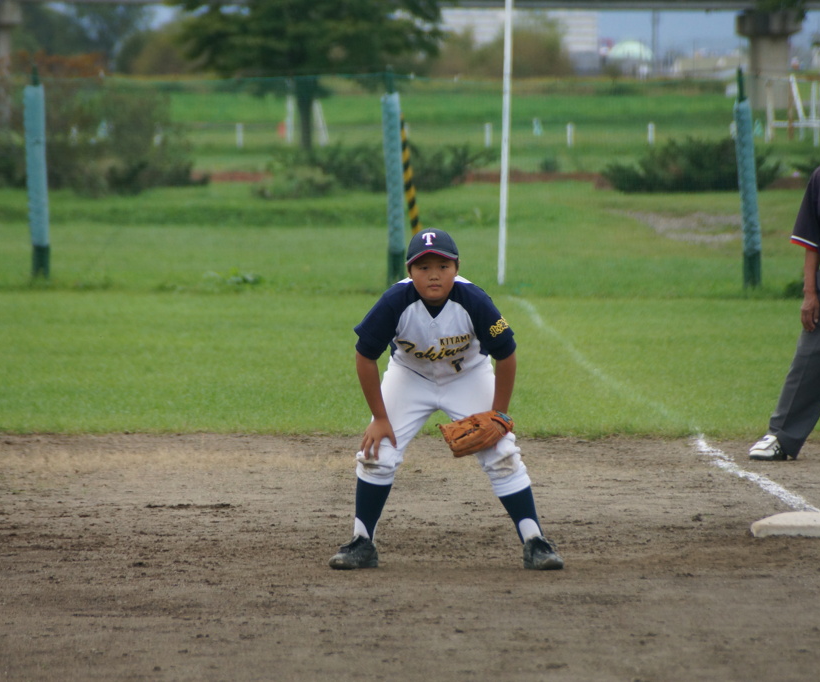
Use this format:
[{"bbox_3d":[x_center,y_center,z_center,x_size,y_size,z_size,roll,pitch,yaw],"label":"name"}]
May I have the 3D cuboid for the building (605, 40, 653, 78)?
[{"bbox_3d":[30.738,-39.601,1500.000,6.800,5.200,6.500,0,1,0],"label":"building"}]

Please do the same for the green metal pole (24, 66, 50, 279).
[{"bbox_3d":[-2.861,-1.296,82.000,0.135,1.630,0.135,-2,1,0],"label":"green metal pole"}]

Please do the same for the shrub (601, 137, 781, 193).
[{"bbox_3d":[3.657,-2.301,139.000,2.300,0.740,1.700,0,1,0],"label":"shrub"}]

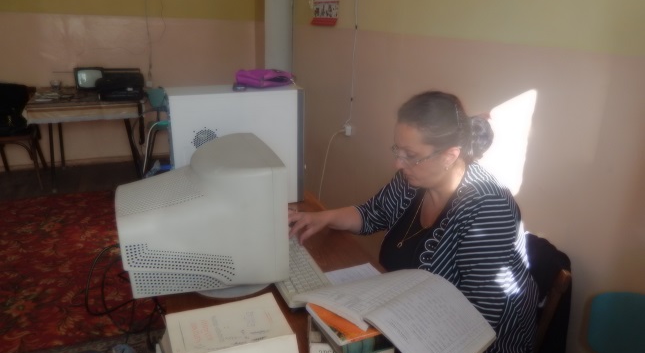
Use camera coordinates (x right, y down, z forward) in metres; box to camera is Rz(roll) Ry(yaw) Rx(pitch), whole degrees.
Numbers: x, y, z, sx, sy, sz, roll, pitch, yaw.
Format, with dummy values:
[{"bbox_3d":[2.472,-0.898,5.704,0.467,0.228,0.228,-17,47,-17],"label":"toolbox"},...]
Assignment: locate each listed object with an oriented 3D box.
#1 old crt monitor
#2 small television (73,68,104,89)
[{"bbox_3d":[-0.342,0.108,1.306,0.401,0.378,0.376,-6,21,-21],"label":"old crt monitor"},{"bbox_3d":[-2.104,-0.898,4.228,0.226,0.187,0.210,-7,21,-24],"label":"small television"}]

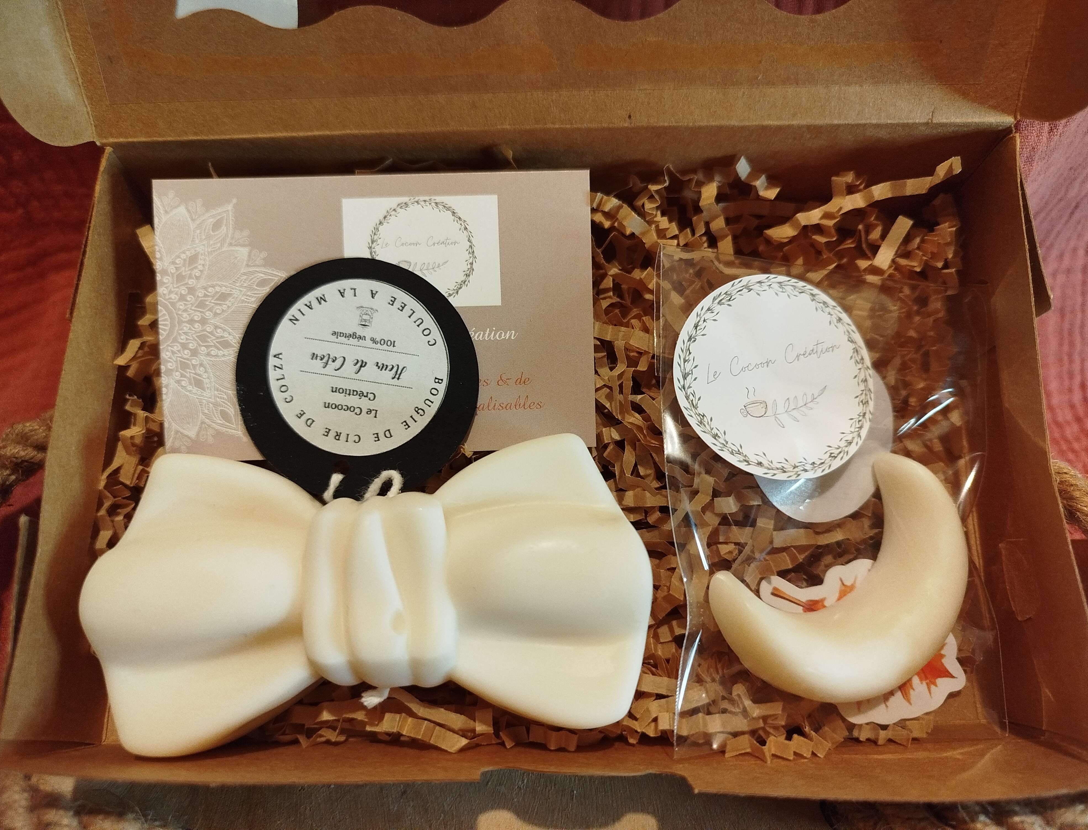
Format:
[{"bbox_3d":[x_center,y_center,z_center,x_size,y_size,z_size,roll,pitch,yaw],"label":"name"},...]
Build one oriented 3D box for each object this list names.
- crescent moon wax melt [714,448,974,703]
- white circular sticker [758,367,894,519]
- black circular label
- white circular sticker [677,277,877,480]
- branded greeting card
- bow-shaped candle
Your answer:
[{"bbox_3d":[0.058,0.034,0.143,0.048,0.015,0.037,-35,77,-8],"label":"crescent moon wax melt"},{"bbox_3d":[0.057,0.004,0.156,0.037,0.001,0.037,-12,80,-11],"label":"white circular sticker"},{"bbox_3d":[-0.036,-0.007,0.148,0.046,0.001,0.046,9,89,2],"label":"black circular label"},{"bbox_3d":[0.044,-0.007,0.148,0.040,0.001,0.040,-14,80,-8],"label":"white circular sticker"},{"bbox_3d":[-0.033,-0.020,0.151,0.085,0.001,0.055,-2,88,-1],"label":"branded greeting card"},{"bbox_3d":[-0.032,0.033,0.139,0.103,0.030,0.055,-3,76,0],"label":"bow-shaped candle"}]

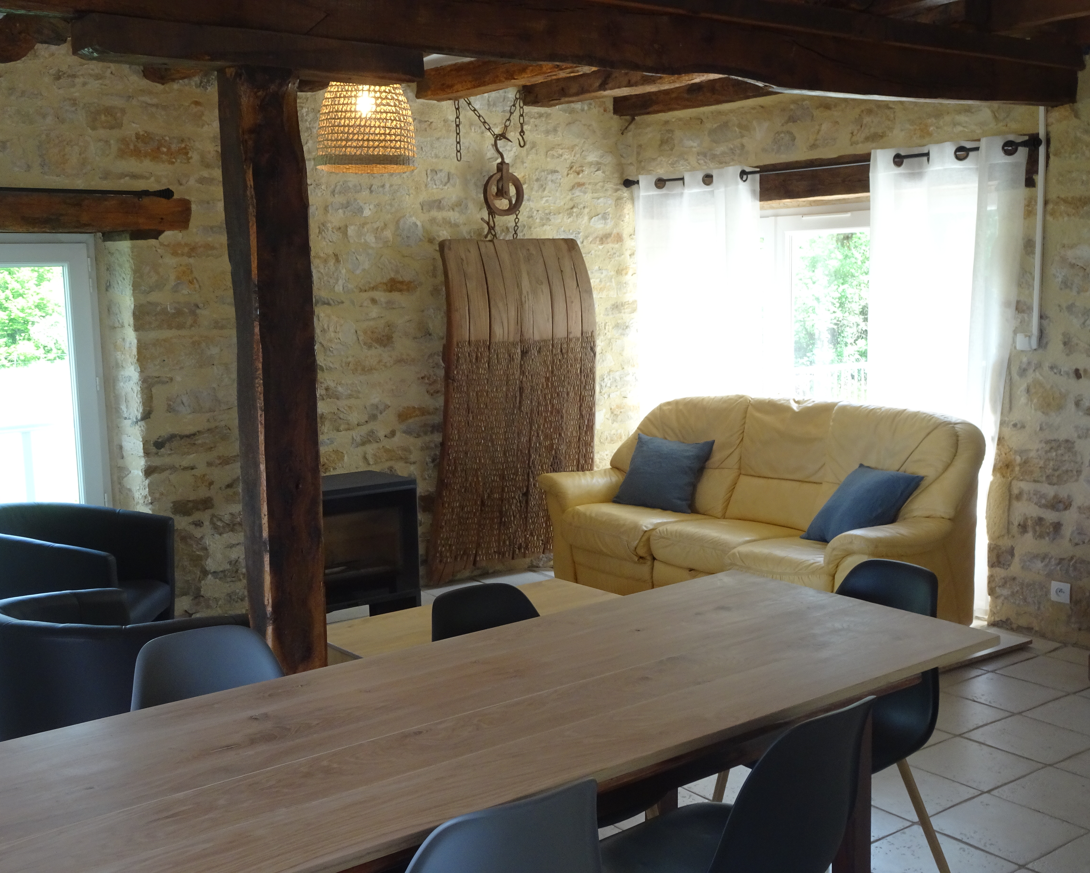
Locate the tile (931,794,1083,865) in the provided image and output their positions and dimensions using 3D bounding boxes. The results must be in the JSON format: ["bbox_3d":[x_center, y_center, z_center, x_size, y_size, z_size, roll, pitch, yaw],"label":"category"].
[{"bbox_3d":[1.282,1.098,3.384,0.330,0.010,0.330,-6,8,-35],"label":"tile"}]

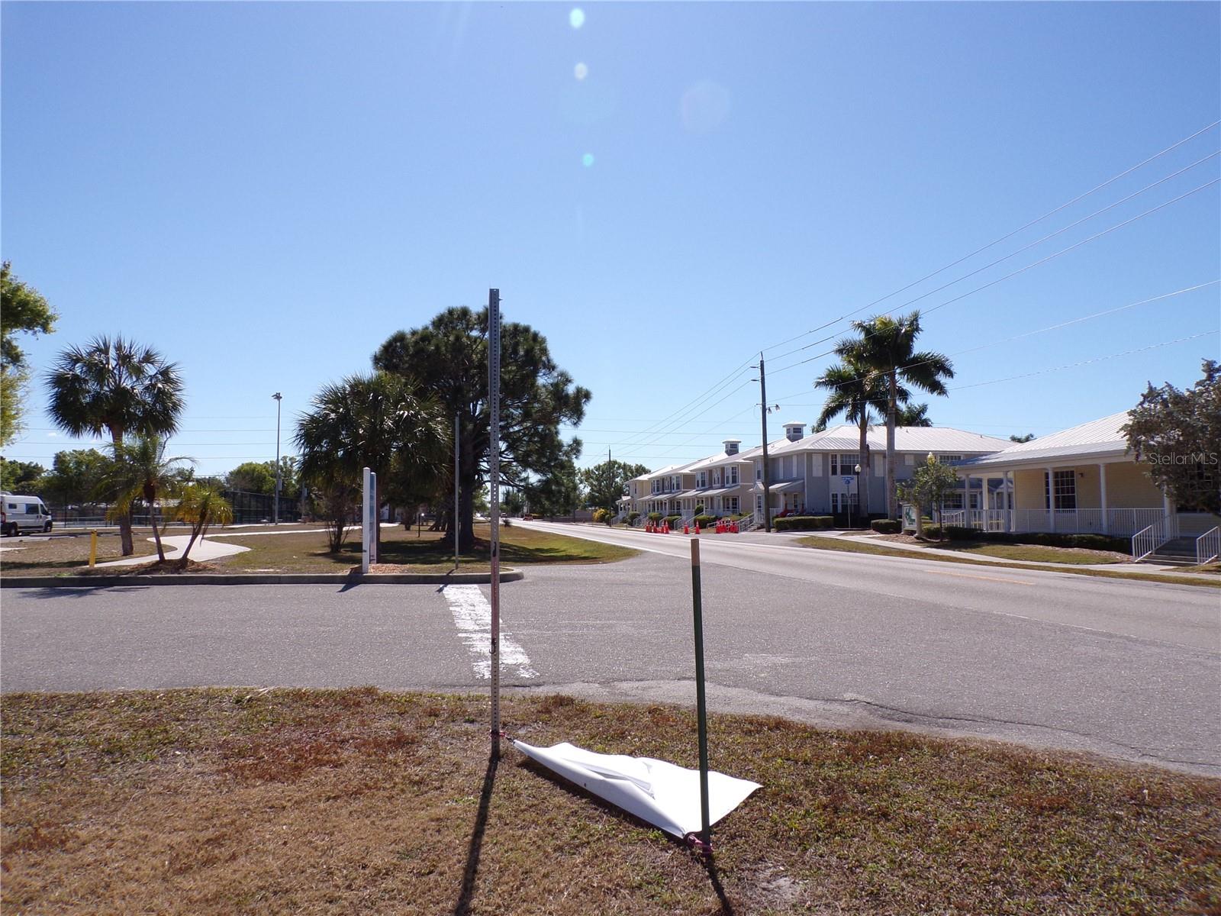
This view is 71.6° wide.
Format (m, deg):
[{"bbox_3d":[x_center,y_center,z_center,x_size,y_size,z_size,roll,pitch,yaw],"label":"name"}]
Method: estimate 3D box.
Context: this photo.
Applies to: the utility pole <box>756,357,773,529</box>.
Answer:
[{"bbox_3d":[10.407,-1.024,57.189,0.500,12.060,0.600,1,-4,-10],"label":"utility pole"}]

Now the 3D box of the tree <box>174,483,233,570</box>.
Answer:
[{"bbox_3d":[-8.554,1.417,17.747,1.270,1.770,1.250,0,-3,0],"label":"tree"}]

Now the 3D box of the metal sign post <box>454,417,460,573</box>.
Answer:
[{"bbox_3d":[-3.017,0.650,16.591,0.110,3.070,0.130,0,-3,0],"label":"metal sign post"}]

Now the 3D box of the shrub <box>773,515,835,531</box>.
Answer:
[{"bbox_3d":[12.961,4.411,56.637,4.000,0.970,1.400,1,-4,-9],"label":"shrub"}]

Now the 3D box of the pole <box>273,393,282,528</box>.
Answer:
[{"bbox_3d":[-30.874,0.037,78.142,0.950,12.220,0.800,0,-3,0],"label":"pole"}]

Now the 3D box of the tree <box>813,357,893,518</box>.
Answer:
[{"bbox_3d":[15.787,-0.905,53.172,5.800,10.940,5.600,0,-4,0],"label":"tree"}]

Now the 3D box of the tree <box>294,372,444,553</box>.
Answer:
[{"bbox_3d":[-6.900,0.092,24.239,4.350,5.220,4.200,0,-3,0],"label":"tree"}]

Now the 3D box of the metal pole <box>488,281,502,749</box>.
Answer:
[{"bbox_3d":[-0.718,0.389,5.266,0.060,2.930,0.050,0,-4,0],"label":"metal pole"}]

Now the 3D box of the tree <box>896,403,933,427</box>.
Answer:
[{"bbox_3d":[30.007,0.500,85.127,5.200,12.100,5.000,0,-3,0],"label":"tree"}]

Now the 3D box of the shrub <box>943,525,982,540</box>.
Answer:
[{"bbox_3d":[16.156,3.437,38.859,1.200,0.700,1.500,1,-4,-10],"label":"shrub"}]

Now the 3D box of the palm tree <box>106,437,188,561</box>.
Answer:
[{"bbox_3d":[-13.664,1.159,24.978,2.500,3.710,2.400,0,-4,0],"label":"palm tree"}]

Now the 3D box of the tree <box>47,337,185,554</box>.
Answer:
[{"bbox_3d":[-14.052,-0.367,23.866,3.850,6.130,3.800,0,-3,0],"label":"tree"}]

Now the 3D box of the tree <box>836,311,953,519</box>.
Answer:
[{"bbox_3d":[16.845,-2.221,50.252,6.800,13.120,6.500,0,-4,0],"label":"tree"}]

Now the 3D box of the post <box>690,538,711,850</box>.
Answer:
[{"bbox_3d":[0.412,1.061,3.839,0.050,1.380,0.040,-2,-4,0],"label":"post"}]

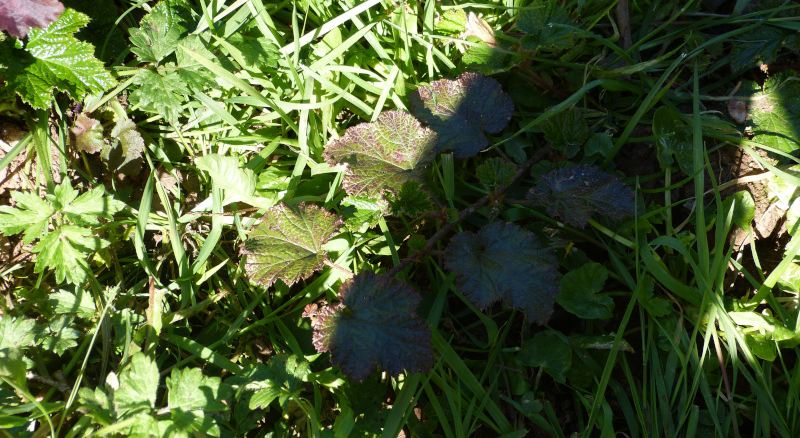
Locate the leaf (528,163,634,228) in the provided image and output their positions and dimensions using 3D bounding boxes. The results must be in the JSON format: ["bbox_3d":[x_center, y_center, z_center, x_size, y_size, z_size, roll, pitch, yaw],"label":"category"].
[{"bbox_3d":[0.107,-0.014,0.865,0.063,0.008,0.045,7,45,3],"label":"leaf"}]

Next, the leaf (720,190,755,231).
[{"bbox_3d":[0.232,-0.004,1.000,0.027,0.007,0.029,-24,67,-11],"label":"leaf"}]

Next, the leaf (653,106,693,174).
[{"bbox_3d":[0.170,-0.050,0.909,0.023,0.005,0.045,-5,66,-2],"label":"leaf"}]

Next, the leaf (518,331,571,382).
[{"bbox_3d":[0.095,0.090,0.948,0.038,0.010,0.039,37,71,17],"label":"leaf"}]

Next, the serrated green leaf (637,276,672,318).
[{"bbox_3d":[0.170,0.051,0.970,0.028,0.013,0.029,-32,68,-12],"label":"serrated green leaf"}]

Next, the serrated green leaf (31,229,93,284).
[{"bbox_3d":[-0.224,0.025,0.963,0.041,0.009,0.040,-9,66,-7],"label":"serrated green leaf"}]

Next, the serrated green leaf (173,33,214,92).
[{"bbox_3d":[-0.145,-0.112,1.034,0.033,0.010,0.047,6,65,3],"label":"serrated green leaf"}]

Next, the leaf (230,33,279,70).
[{"bbox_3d":[-0.106,-0.122,1.059,0.038,0.010,0.035,-29,71,-13],"label":"leaf"}]

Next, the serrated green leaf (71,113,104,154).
[{"bbox_3d":[-0.219,-0.060,1.021,0.032,0.009,0.027,39,71,16],"label":"serrated green leaf"}]

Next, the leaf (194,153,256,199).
[{"bbox_3d":[-0.119,-0.029,1.006,0.042,0.012,0.042,-40,73,-17],"label":"leaf"}]

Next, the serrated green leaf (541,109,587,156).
[{"bbox_3d":[0.113,-0.060,0.997,0.032,0.012,0.036,2,65,1],"label":"serrated green leaf"}]

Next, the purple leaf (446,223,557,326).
[{"bbox_3d":[0.067,0.032,0.930,0.079,0.016,0.064,29,68,13],"label":"purple leaf"}]

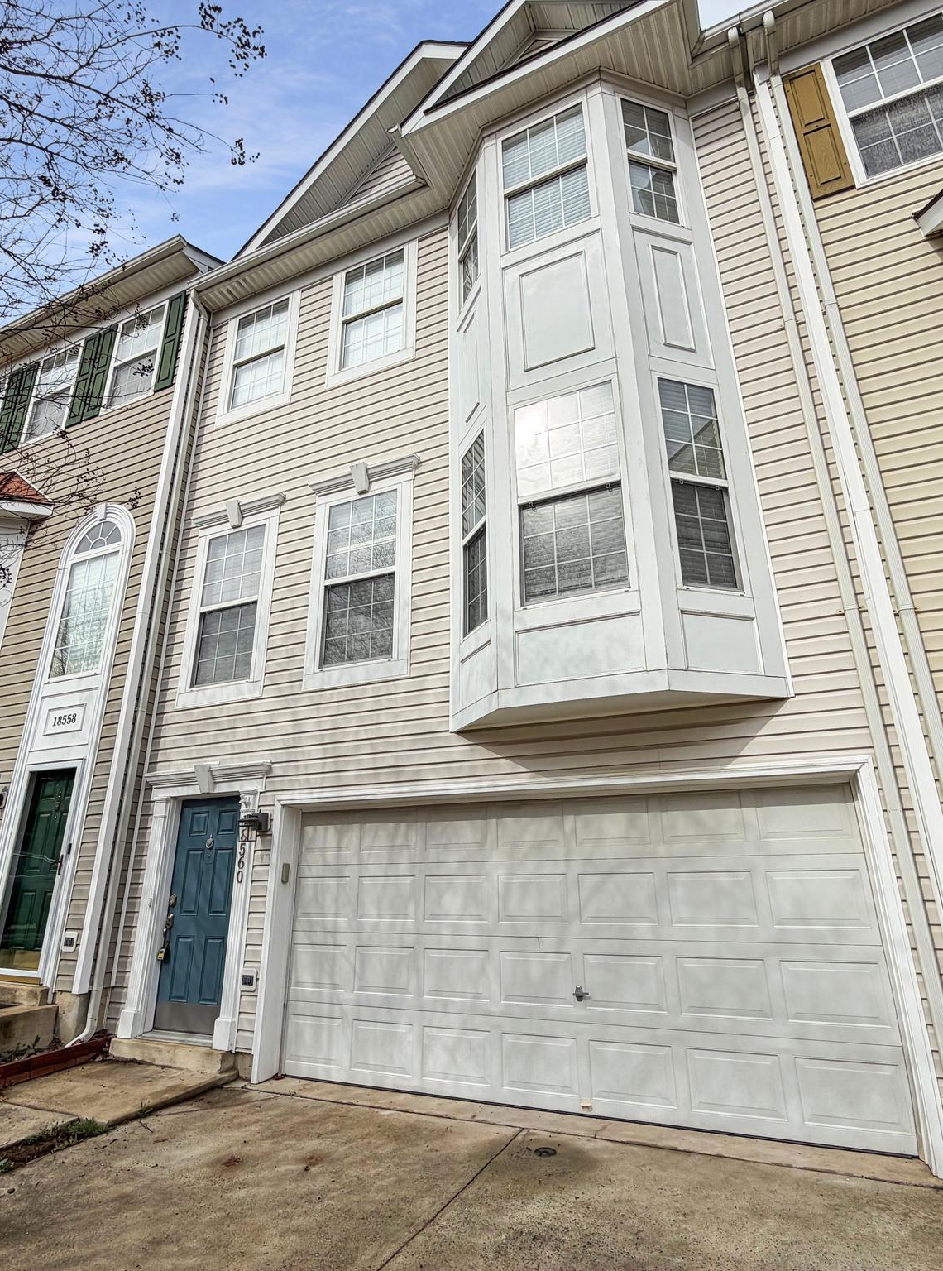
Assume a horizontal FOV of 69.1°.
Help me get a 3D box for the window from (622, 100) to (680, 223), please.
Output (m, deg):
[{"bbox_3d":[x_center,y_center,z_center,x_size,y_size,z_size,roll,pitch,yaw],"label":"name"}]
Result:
[{"bbox_3d":[1.595,-4.245,6.153,0.530,1.430,0.080,5,-20,-17],"label":"window"}]

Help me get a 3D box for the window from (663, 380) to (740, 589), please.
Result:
[{"bbox_3d":[1.659,-1.140,5.018,0.483,1.712,0.080,6,-21,-19],"label":"window"}]

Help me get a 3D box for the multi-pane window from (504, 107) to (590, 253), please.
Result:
[{"bbox_3d":[0.665,-4.131,6.167,0.767,1.397,0.080,-9,-21,23],"label":"multi-pane window"}]

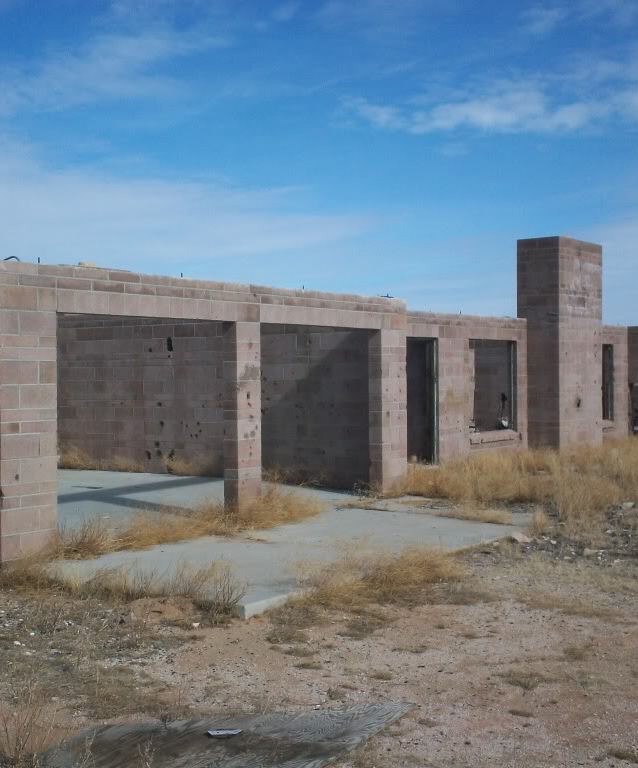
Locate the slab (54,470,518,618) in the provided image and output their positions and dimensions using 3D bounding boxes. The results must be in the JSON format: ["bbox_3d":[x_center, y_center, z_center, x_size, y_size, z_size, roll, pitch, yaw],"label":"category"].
[{"bbox_3d":[-2.478,1.472,12.771,9.100,0.170,6.200,0,1,35],"label":"slab"}]

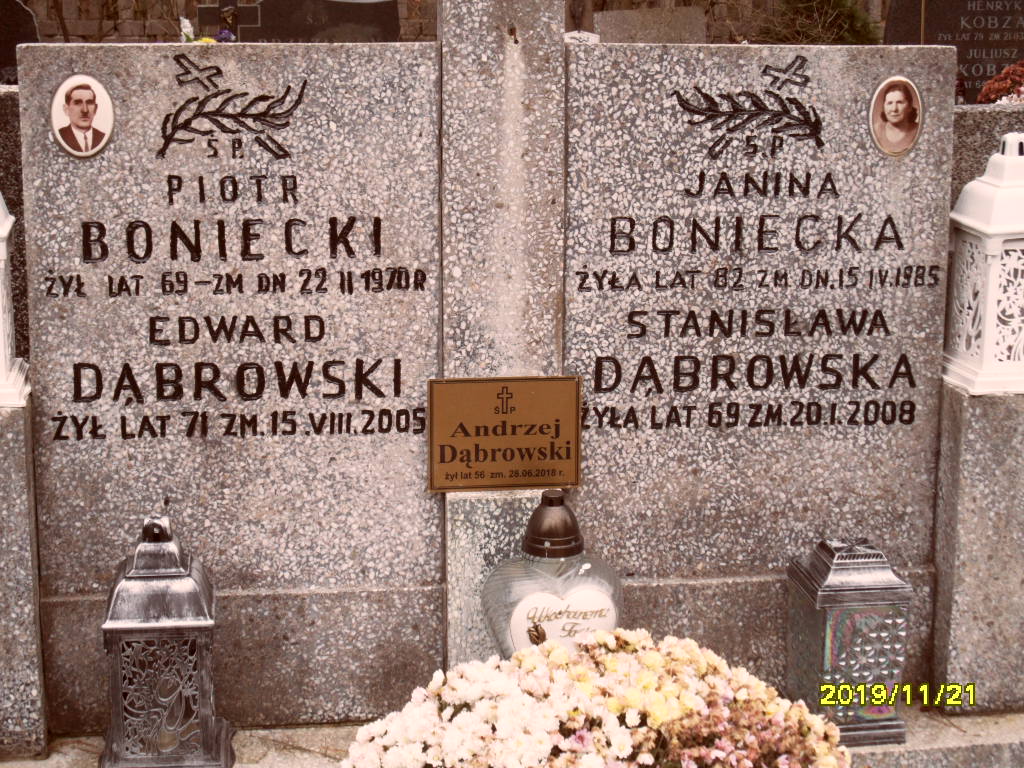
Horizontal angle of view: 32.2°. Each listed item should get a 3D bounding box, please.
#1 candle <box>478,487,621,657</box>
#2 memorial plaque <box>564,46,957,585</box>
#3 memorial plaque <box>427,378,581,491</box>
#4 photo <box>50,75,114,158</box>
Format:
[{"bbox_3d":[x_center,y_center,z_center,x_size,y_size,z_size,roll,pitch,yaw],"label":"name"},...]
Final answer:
[{"bbox_3d":[0.054,0.308,2.358,0.185,0.320,0.120,-3,13,-17],"label":"candle"},{"bbox_3d":[0.331,-0.097,2.466,0.534,0.733,0.080,-1,9,-7],"label":"memorial plaque"},{"bbox_3d":[-0.010,0.066,2.358,0.203,0.151,0.007,-1,9,-7],"label":"memorial plaque"},{"bbox_3d":[-0.551,-0.343,2.275,0.078,0.105,0.010,-1,9,-7],"label":"photo"}]

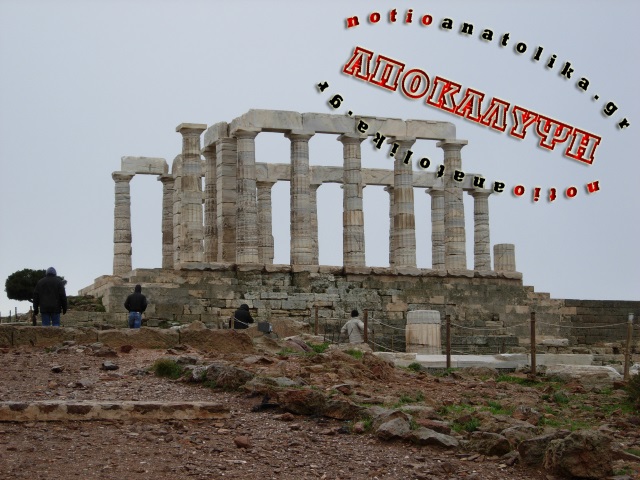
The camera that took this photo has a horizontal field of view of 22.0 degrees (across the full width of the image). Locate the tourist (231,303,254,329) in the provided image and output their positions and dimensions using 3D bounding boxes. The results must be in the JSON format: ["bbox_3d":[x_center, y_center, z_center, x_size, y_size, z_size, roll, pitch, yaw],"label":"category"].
[{"bbox_3d":[-1.965,2.455,41.884,0.580,1.660,0.460,-6,-9,30],"label":"tourist"}]

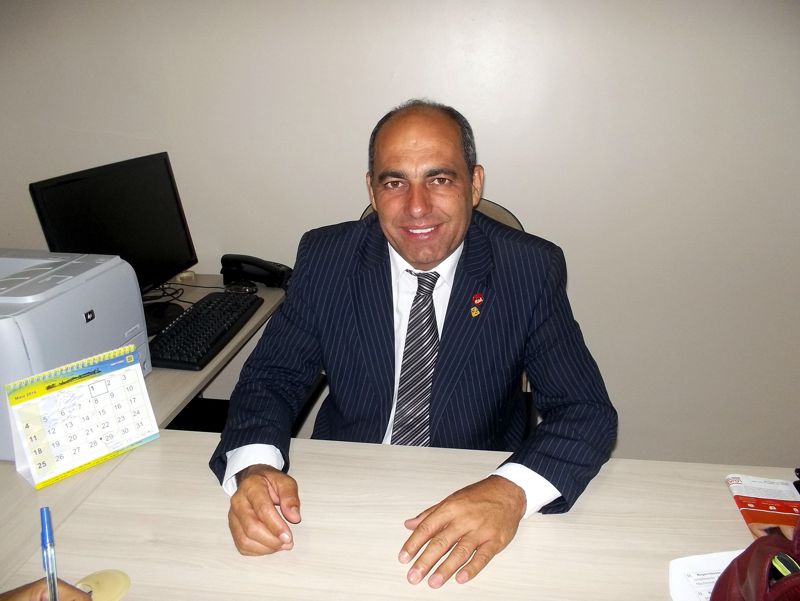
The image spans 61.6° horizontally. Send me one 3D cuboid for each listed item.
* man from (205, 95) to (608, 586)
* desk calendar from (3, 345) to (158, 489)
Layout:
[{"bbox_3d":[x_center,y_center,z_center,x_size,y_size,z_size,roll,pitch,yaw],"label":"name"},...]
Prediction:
[{"bbox_3d":[0.032,0.321,1.170,0.640,1.280,0.720,1,19,4],"label":"man"},{"bbox_3d":[-0.498,0.172,1.058,0.074,0.160,0.200,16,25,40],"label":"desk calendar"}]

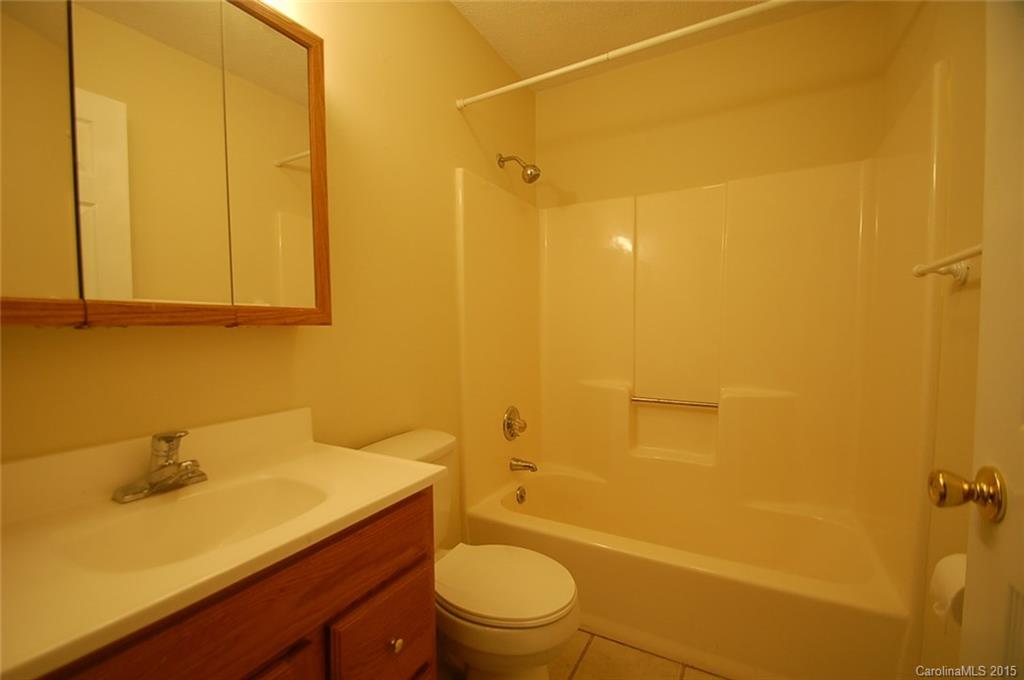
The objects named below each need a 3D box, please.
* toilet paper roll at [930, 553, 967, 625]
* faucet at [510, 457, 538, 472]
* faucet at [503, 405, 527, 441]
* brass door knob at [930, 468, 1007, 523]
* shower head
[{"bbox_3d":[0.868,0.475,0.790,0.108,0.108,0.103,1,2,29],"label":"toilet paper roll"},{"bbox_3d":[0.061,0.633,2.132,0.146,0.062,0.060,1,2,29],"label":"faucet"},{"bbox_3d":[0.037,0.425,2.140,0.092,0.168,0.168,1,2,29],"label":"faucet"},{"bbox_3d":[0.561,0.189,0.530,0.057,0.066,0.066,1,2,29],"label":"brass door knob"},{"bbox_3d":[0.038,-0.826,2.056,0.218,0.162,0.088,1,2,29],"label":"shower head"}]

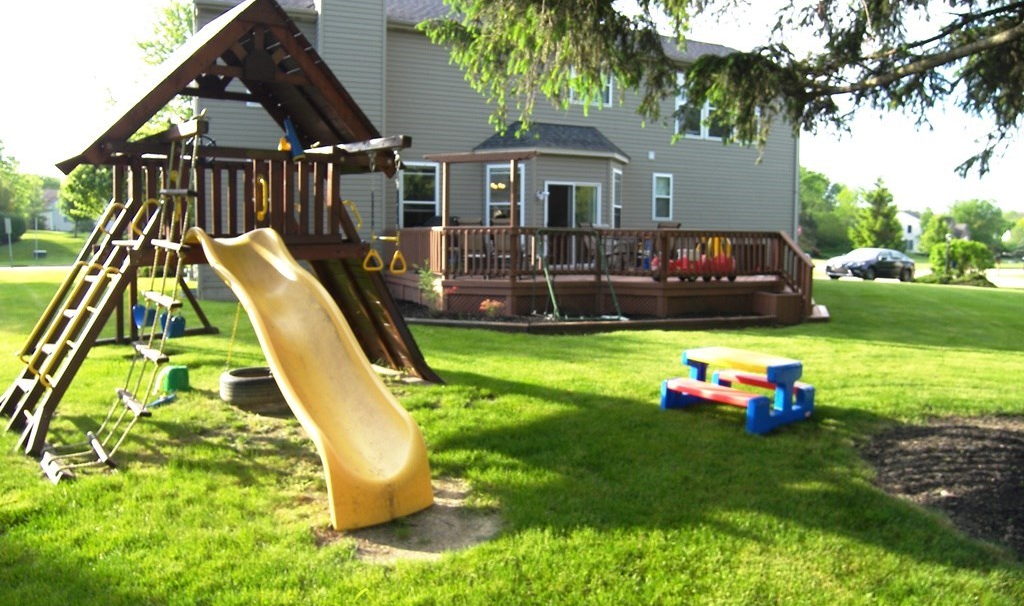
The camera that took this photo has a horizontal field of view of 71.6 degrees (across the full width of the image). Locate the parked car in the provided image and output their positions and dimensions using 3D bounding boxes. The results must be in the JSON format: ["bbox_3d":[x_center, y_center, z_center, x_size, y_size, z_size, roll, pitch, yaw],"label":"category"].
[{"bbox_3d":[15.838,-1.675,31.300,4.600,1.430,1.780,-3,7,-31],"label":"parked car"}]

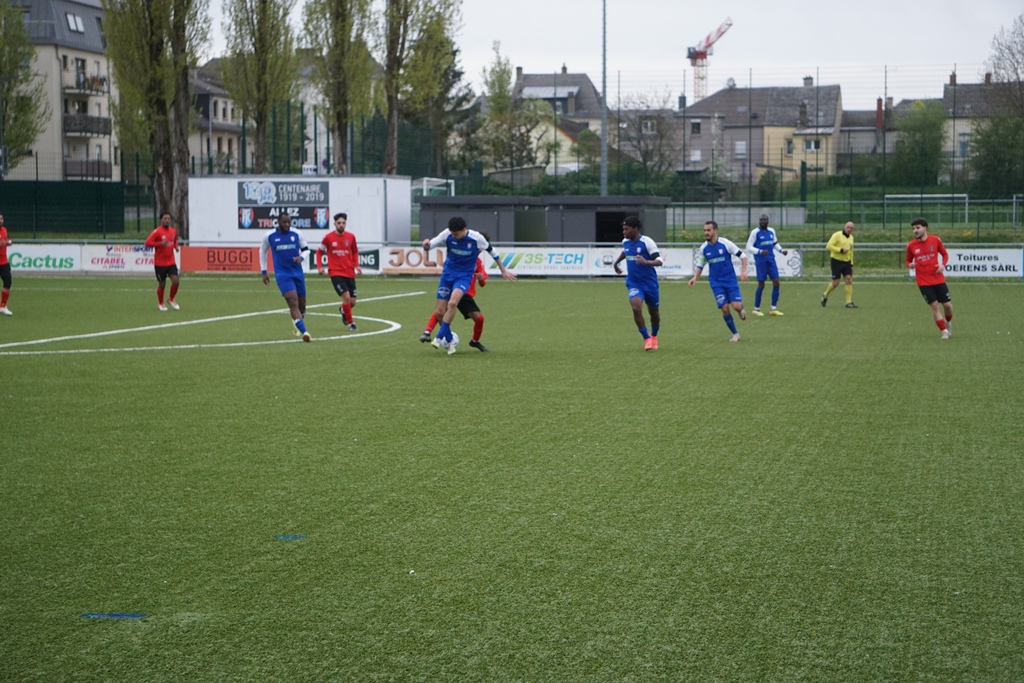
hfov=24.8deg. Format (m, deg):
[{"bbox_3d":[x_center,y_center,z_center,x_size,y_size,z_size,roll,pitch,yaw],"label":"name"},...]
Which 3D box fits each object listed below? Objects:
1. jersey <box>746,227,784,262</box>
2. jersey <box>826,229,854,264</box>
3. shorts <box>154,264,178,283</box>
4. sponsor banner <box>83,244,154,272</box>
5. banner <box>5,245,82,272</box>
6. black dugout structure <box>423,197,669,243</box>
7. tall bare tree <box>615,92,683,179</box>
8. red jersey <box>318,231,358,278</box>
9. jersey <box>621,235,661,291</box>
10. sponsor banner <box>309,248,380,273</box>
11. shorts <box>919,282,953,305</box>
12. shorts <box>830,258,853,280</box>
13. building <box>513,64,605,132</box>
[{"bbox_3d":[4.391,-1.680,40.400,0.600,0.620,0.400,-1,3,-14],"label":"jersey"},{"bbox_3d":[6.309,-1.825,44.800,0.480,0.690,0.360,-2,4,-37],"label":"jersey"},{"bbox_3d":[-6.147,-1.228,41.500,0.400,0.350,0.320,-2,3,-27],"label":"shorts"},{"bbox_3d":[-11.328,-2.462,69.487,3.047,0.795,0.040,1,3,10],"label":"sponsor banner"},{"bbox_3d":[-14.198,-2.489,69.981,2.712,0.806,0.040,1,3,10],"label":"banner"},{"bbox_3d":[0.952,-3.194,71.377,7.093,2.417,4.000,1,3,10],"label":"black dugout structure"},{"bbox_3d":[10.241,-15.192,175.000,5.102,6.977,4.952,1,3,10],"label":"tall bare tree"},{"bbox_3d":[-2.499,-1.268,33.600,0.570,0.660,0.340,0,3,-4],"label":"red jersey"},{"bbox_3d":[1.584,-0.974,28.750,0.450,0.680,0.290,-3,3,28],"label":"jersey"},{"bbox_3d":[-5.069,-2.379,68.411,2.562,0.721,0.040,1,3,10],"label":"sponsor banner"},{"bbox_3d":[5.803,-0.658,32.000,0.410,0.290,0.300,-8,3,18],"label":"shorts"},{"bbox_3d":[6.334,-1.387,44.800,0.360,0.390,0.290,-2,3,-38],"label":"shorts"},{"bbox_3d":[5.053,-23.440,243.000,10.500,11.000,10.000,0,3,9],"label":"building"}]

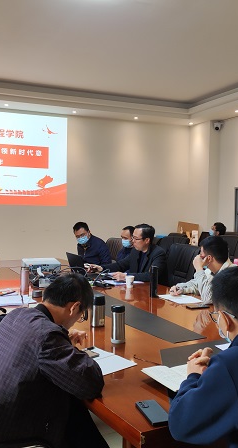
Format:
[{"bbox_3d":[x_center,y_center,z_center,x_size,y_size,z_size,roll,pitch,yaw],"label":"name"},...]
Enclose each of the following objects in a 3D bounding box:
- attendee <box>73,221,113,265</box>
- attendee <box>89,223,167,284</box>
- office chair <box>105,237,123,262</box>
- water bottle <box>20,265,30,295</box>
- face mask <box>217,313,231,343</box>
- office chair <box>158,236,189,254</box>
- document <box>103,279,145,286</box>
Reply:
[{"bbox_3d":[-0.370,0.605,4.930,0.640,1.260,0.500,-2,3,-35],"label":"attendee"},{"bbox_3d":[0.090,0.636,4.100,0.700,1.270,0.540,-1,3,-25],"label":"attendee"},{"bbox_3d":[-0.158,0.704,5.328,0.660,1.050,0.620,-1,3,-37],"label":"office chair"},{"bbox_3d":[-0.726,0.439,3.330,0.066,0.216,0.066,-1,3,-28],"label":"water bottle"},{"bbox_3d":[0.383,0.373,1.500,0.140,0.110,0.080,-1,-22,-26],"label":"face mask"},{"bbox_3d":[0.539,0.699,5.360,0.680,1.050,0.620,-2,3,-38],"label":"office chair"},{"bbox_3d":[0.046,0.529,3.939,0.297,0.008,0.210,-1,3,-26],"label":"document"}]

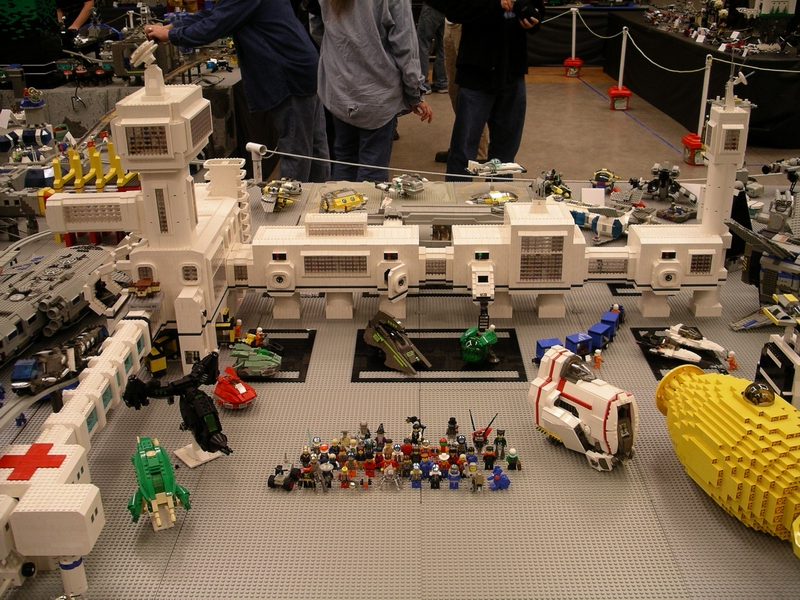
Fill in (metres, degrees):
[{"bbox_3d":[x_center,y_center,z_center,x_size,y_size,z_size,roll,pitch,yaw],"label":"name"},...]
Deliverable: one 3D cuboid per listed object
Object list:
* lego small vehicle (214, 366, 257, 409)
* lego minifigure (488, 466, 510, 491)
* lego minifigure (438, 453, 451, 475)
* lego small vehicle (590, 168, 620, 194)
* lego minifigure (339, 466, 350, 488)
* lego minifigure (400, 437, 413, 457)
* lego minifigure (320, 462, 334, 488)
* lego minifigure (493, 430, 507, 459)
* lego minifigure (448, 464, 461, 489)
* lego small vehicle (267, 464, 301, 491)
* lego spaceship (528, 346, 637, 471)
[{"bbox_3d":[-0.330,0.174,1.727,0.064,0.048,0.082,-19,29,-37],"label":"lego small vehicle"},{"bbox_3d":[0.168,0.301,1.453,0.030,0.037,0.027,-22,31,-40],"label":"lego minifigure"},{"bbox_3d":[0.078,0.286,1.477,0.025,0.045,0.018,0,24,1],"label":"lego minifigure"},{"bbox_3d":[0.745,-0.437,3.106,0.105,0.076,0.100,5,24,11],"label":"lego small vehicle"},{"bbox_3d":[-0.093,0.297,1.440,0.025,0.040,0.018,0,23,1],"label":"lego minifigure"},{"bbox_3d":[0.013,0.269,1.520,0.026,0.043,0.017,0,24,1],"label":"lego minifigure"},{"bbox_3d":[-0.124,0.299,1.453,0.025,0.044,0.019,0,24,1],"label":"lego minifigure"},{"bbox_3d":[0.178,0.256,1.513,0.026,0.054,0.019,0,23,1],"label":"lego minifigure"},{"bbox_3d":[0.093,0.300,1.456,0.025,0.043,0.018,0,24,1],"label":"lego minifigure"},{"bbox_3d":[-0.197,0.299,1.448,0.045,0.030,0.053,7,24,17],"label":"lego small vehicle"},{"bbox_3d":[0.329,0.188,1.512,0.102,0.176,0.174,-16,27,-32],"label":"lego spaceship"}]

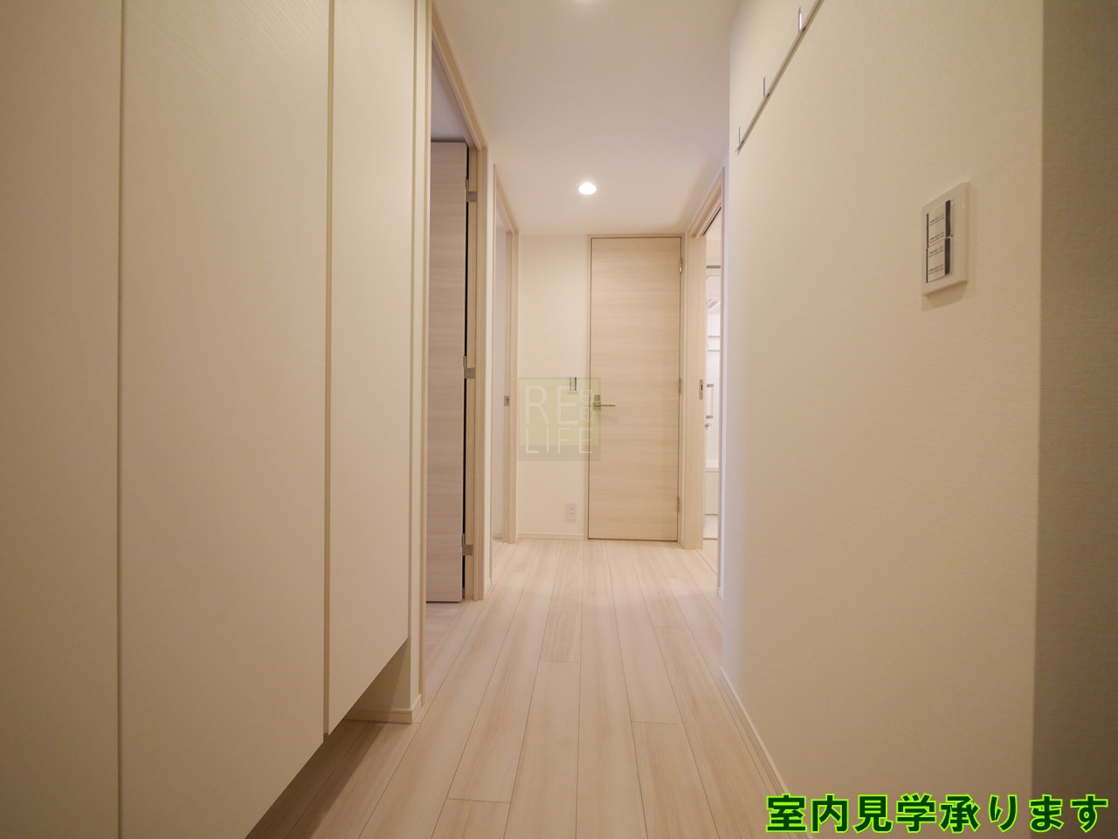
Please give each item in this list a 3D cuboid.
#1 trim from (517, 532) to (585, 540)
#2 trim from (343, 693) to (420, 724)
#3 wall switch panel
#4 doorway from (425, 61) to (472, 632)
[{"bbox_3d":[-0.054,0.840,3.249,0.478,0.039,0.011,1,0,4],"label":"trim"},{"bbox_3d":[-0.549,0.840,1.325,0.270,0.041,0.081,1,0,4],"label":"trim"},{"bbox_3d":[0.498,-0.228,0.581,0.012,0.121,0.070,1,0,4],"label":"wall switch panel"},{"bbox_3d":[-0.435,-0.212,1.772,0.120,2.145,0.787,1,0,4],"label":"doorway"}]

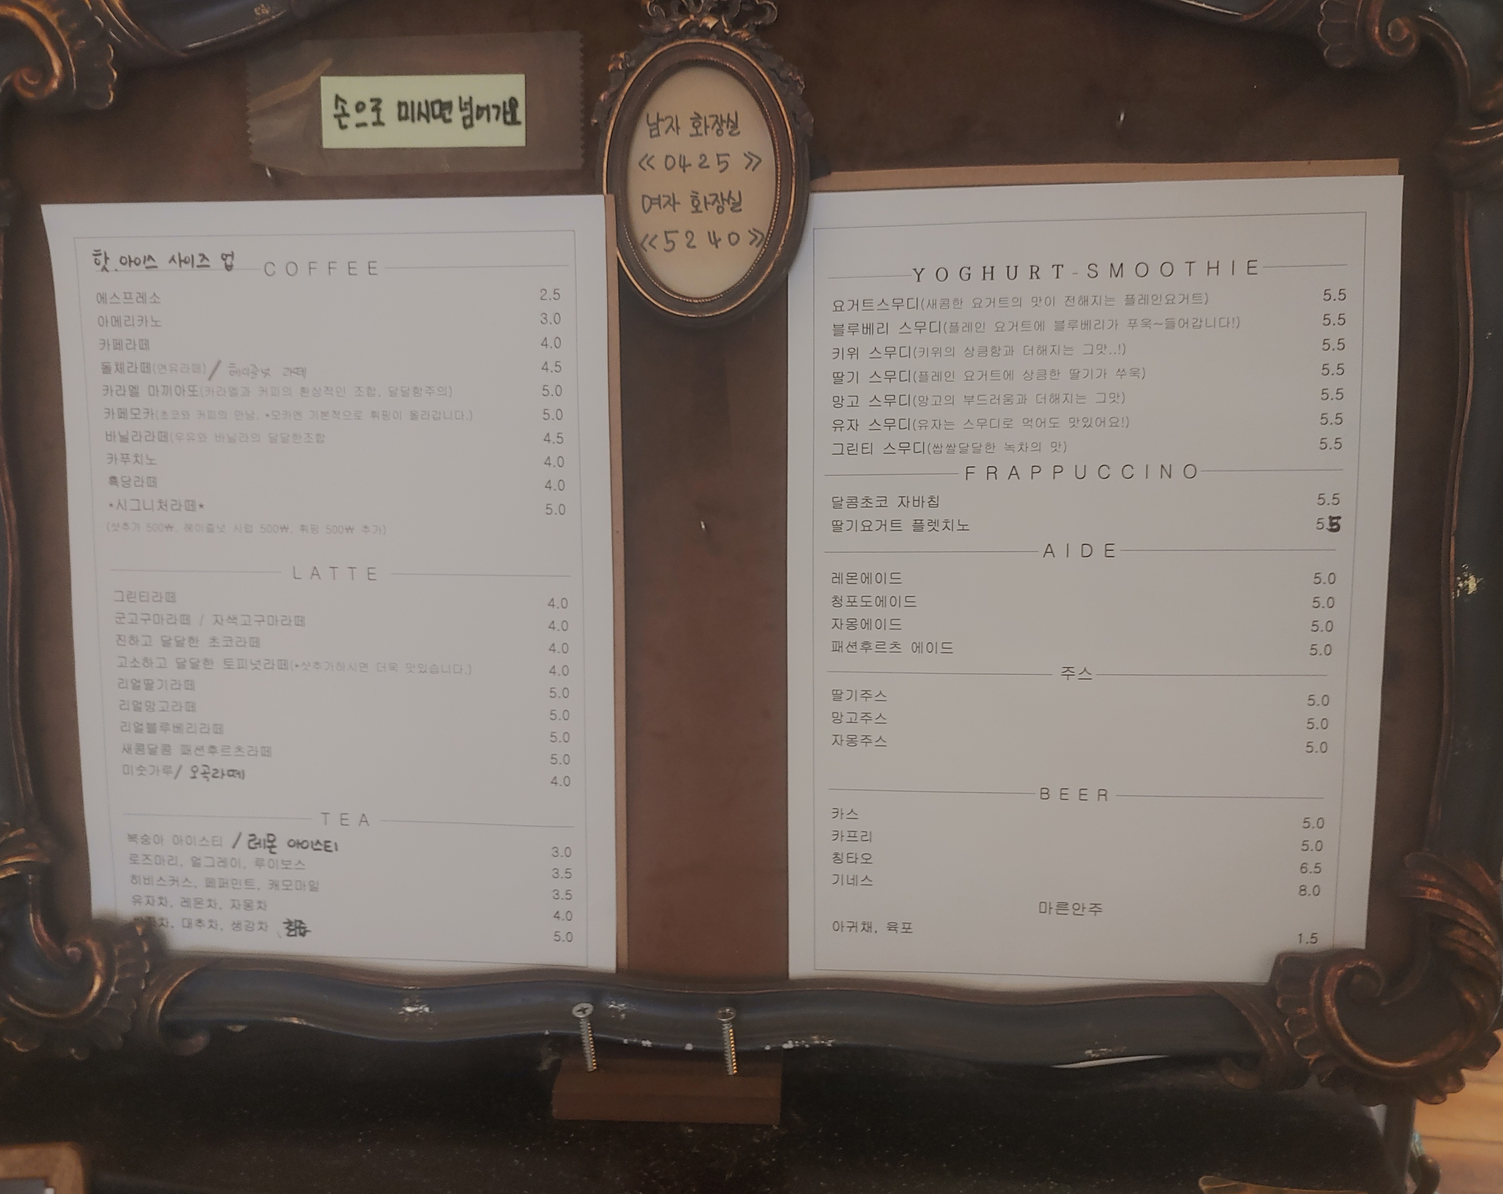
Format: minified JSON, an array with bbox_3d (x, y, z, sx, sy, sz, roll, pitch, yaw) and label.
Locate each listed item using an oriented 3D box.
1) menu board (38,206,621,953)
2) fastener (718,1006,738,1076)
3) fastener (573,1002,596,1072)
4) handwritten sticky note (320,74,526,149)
[{"bbox_3d":[-0.157,0.003,0.452,0.210,0.297,0.004,0,6,5],"label":"menu board"},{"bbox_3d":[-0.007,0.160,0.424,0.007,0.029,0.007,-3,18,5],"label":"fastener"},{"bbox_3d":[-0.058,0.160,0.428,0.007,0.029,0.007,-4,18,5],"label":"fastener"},{"bbox_3d":[-0.120,-0.177,0.435,0.076,0.025,0.002,1,6,5],"label":"handwritten sticky note"}]

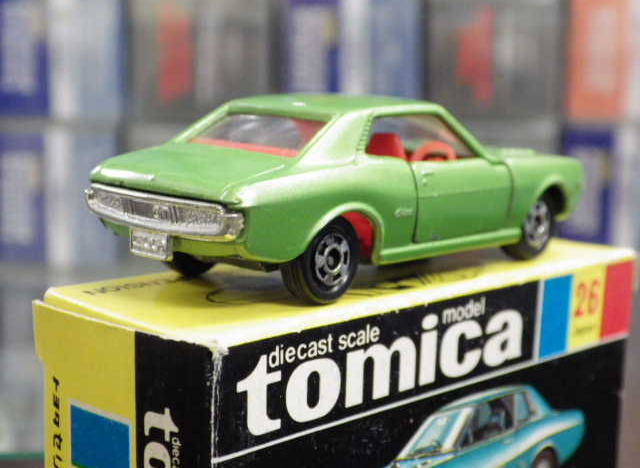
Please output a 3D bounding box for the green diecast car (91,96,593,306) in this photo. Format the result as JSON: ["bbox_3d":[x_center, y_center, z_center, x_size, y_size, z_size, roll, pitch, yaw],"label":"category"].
[{"bbox_3d":[0.005,-0.007,0.163,0.026,0.022,0.069,9,12,41],"label":"green diecast car"}]

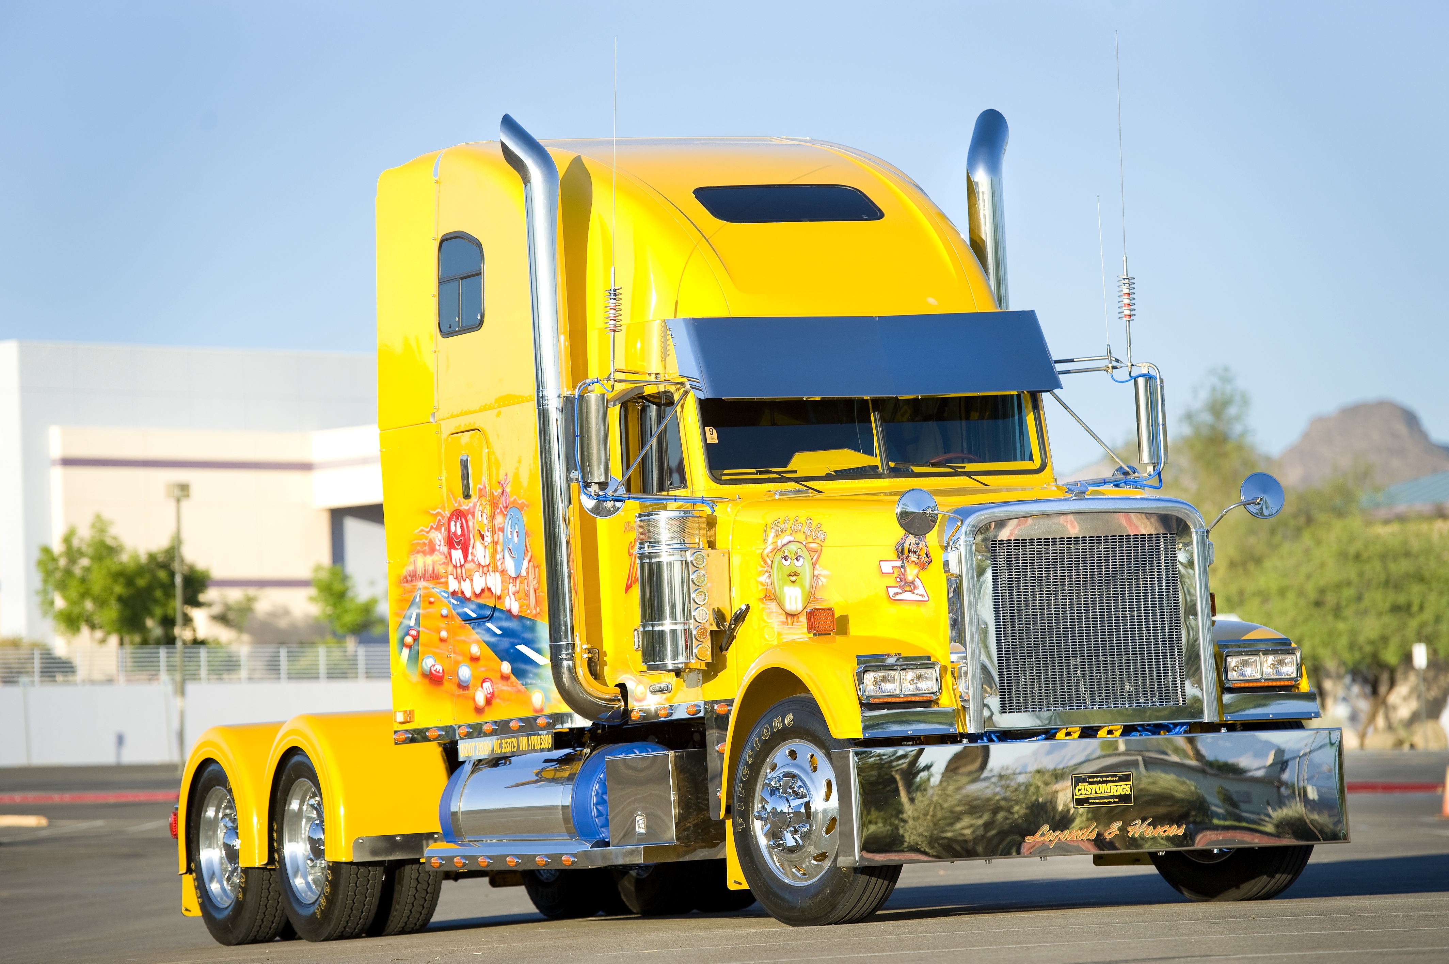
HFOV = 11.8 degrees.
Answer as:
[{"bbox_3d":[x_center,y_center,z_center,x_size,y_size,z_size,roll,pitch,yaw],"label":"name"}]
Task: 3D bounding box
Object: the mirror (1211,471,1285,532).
[{"bbox_3d":[2.318,0.086,31.192,0.367,0.259,0.160,-2,-3,-24],"label":"mirror"}]

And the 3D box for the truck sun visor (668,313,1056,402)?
[{"bbox_3d":[0.677,-0.584,32.909,1.840,0.430,0.650,-2,-3,-24],"label":"truck sun visor"}]

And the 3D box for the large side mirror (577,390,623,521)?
[{"bbox_3d":[-0.583,-0.127,32.319,0.235,0.594,0.160,-2,-3,-24],"label":"large side mirror"}]

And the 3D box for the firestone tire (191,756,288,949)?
[{"bbox_3d":[-2.598,1.960,37.904,0.280,1.040,1.040,-2,-3,-24],"label":"firestone tire"}]

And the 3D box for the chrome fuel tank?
[{"bbox_3d":[-0.781,1.616,34.360,0.650,0.650,1.700,-2,-3,-24],"label":"chrome fuel tank"}]

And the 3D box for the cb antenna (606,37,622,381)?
[{"bbox_3d":[-0.508,-1.254,32.352,0.080,1.581,0.080,0,-3,0],"label":"cb antenna"}]

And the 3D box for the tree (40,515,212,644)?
[{"bbox_3d":[-17.079,3.296,200.000,4.900,4.900,4.700,-2,-2,0],"label":"tree"}]

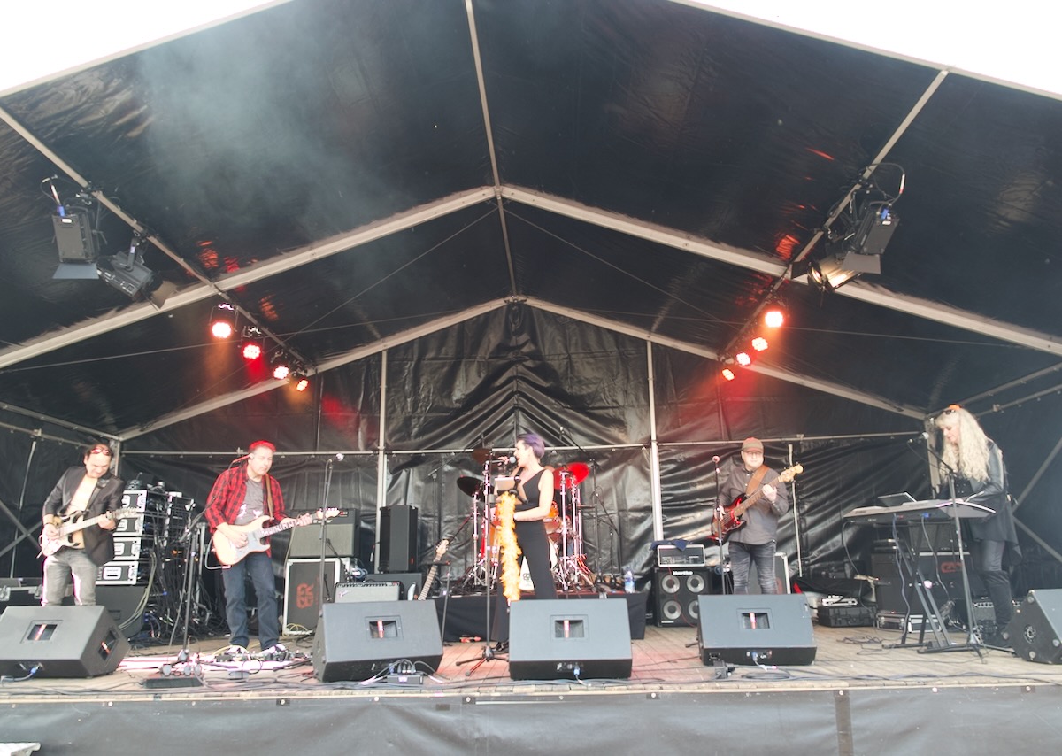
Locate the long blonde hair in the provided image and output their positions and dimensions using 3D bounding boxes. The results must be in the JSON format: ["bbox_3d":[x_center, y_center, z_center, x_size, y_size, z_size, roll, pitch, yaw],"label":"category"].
[{"bbox_3d":[3.383,0.522,5.898,0.340,0.580,0.320,3,-14,-16],"label":"long blonde hair"}]

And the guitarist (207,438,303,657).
[{"bbox_3d":[-2.416,1.428,6.574,0.740,1.790,0.560,8,-16,-32],"label":"guitarist"}]

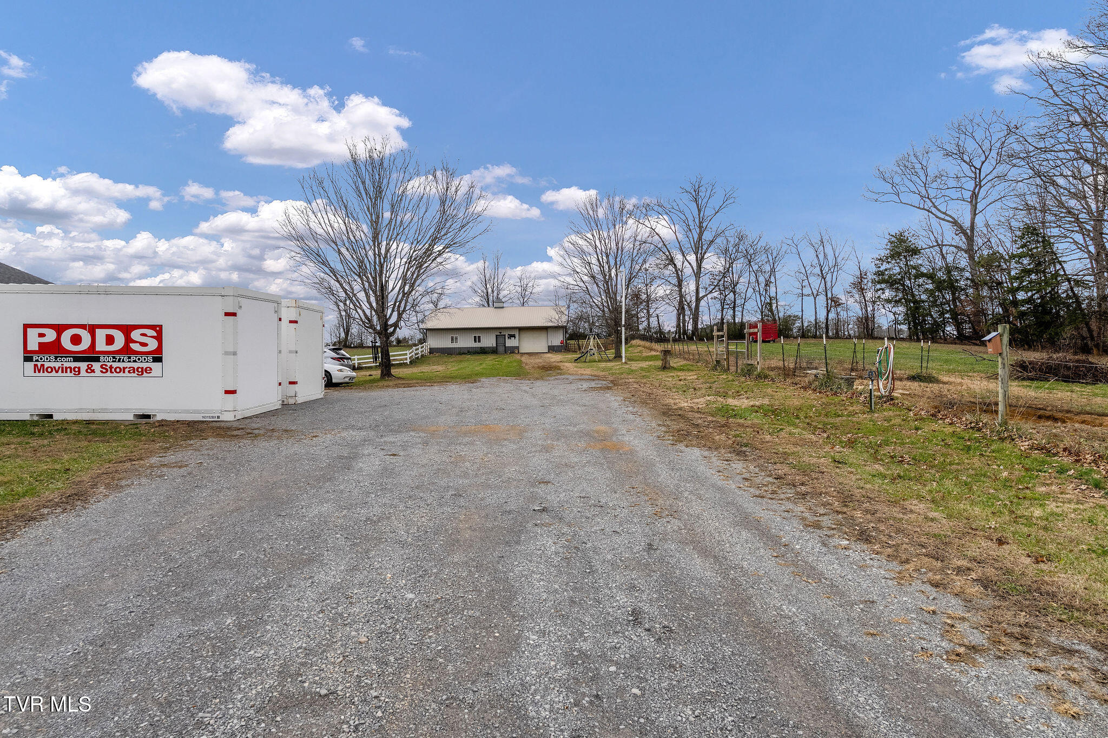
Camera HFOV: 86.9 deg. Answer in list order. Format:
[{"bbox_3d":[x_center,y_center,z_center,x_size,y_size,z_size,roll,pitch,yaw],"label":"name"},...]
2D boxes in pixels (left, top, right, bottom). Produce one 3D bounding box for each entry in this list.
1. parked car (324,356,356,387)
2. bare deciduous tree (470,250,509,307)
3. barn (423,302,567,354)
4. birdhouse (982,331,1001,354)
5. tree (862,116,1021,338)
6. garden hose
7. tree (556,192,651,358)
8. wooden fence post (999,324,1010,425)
[{"bbox_3d":[-9.600,-0.050,21.800,4.550,1.400,1.720,0,1,0],"label":"parked car"},{"bbox_3d":[-9.700,-10.400,87.000,6.200,14.300,6.000,0,1,0],"label":"bare deciduous tree"},{"bbox_3d":[-6.300,-4.800,67.500,15.200,6.000,12.600,0,1,0],"label":"barn"},{"bbox_3d":[7.470,-0.450,9.980,0.240,0.400,0.180,0,1,0],"label":"birdhouse"},{"bbox_3d":[36.800,-13.500,55.000,12.800,21.400,12.400,0,1,0],"label":"tree"},{"bbox_3d":[8.280,0.000,14.600,0.400,1.340,0.280,0,1,0],"label":"garden hose"},{"bbox_3d":[4.150,-7.550,47.000,7.800,13.500,7.600,0,1,0],"label":"tree"},{"bbox_3d":[7.700,0.080,10.000,0.150,1.740,0.150,0,1,0],"label":"wooden fence post"}]

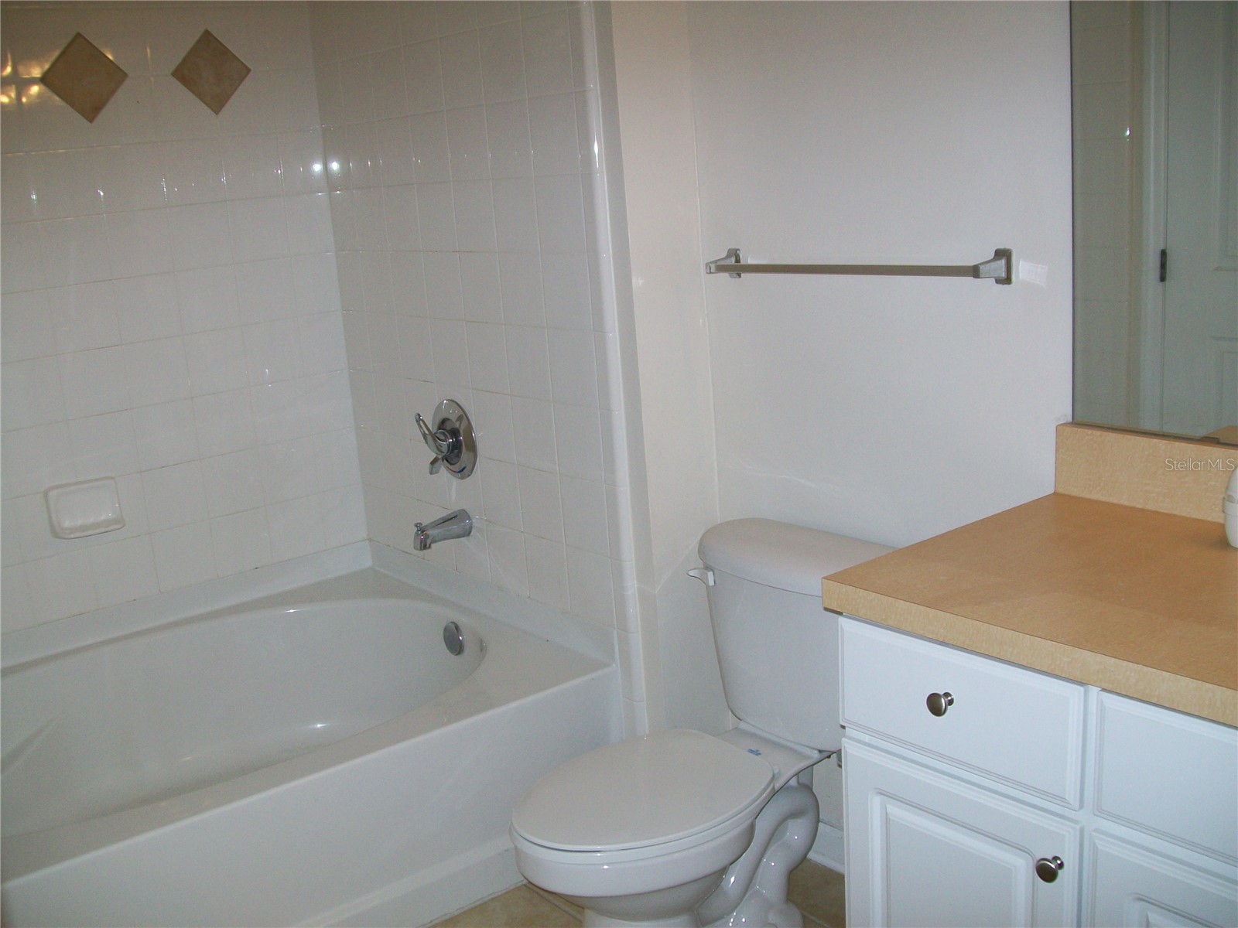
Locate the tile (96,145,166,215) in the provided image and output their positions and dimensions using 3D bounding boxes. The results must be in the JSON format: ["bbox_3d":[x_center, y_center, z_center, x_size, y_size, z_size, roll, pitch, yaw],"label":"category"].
[{"bbox_3d":[-1.124,-0.658,2.958,0.152,0.152,0.010,-15,17,-38],"label":"tile"}]

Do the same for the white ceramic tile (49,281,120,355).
[{"bbox_3d":[-1.208,-0.332,2.903,0.152,0.152,0.010,-15,17,-37],"label":"white ceramic tile"}]

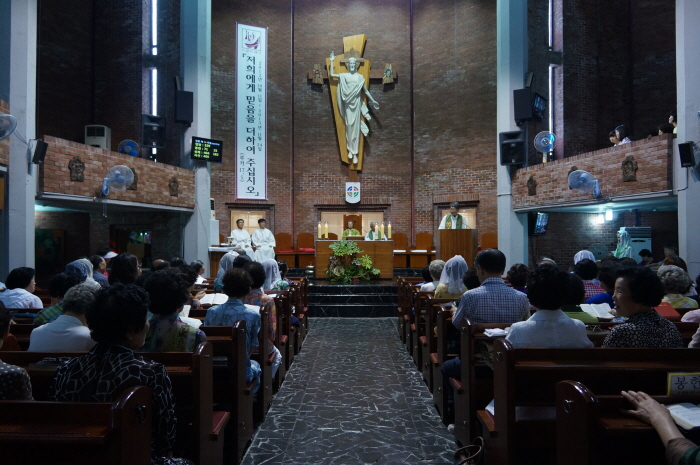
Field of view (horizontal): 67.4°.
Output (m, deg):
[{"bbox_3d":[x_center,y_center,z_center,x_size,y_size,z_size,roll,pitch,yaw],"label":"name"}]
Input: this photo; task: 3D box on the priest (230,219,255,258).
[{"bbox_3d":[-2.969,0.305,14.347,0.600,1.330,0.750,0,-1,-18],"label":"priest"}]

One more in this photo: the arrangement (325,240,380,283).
[{"bbox_3d":[0.061,0.683,12.690,1.300,0.960,0.850,0,-1,0],"label":"arrangement"}]

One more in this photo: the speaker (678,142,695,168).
[{"bbox_3d":[4.820,-1.101,7.500,0.170,0.340,0.180,-19,12,-41],"label":"speaker"}]

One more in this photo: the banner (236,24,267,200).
[{"bbox_3d":[-2.831,-3.477,15.170,0.900,5.020,0.030,1,-1,-25],"label":"banner"}]

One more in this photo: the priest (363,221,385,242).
[{"bbox_3d":[0.677,0.333,14.496,0.600,1.280,0.750,0,-1,0],"label":"priest"}]

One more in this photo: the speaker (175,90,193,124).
[{"bbox_3d":[-3.803,-2.872,12.000,0.360,0.660,0.280,0,3,-25],"label":"speaker"}]

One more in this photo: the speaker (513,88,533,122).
[{"bbox_3d":[3.839,-2.851,11.707,0.380,0.640,0.380,0,7,20],"label":"speaker"}]

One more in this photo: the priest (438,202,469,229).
[{"bbox_3d":[2.408,0.146,12.199,0.620,1.700,0.450,0,-1,5],"label":"priest"}]

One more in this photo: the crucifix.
[{"bbox_3d":[0.045,-3.772,15.700,2.660,4.250,0.600,0,-1,0],"label":"crucifix"}]

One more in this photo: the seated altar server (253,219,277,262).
[{"bbox_3d":[-2.448,0.334,14.996,0.640,1.430,0.780,0,-1,-6],"label":"seated altar server"}]

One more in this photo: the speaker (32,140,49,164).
[{"bbox_3d":[-4.338,-1.125,7.373,0.145,0.310,0.145,17,9,37],"label":"speaker"}]

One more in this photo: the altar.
[{"bbox_3d":[0.113,0.696,13.670,1.990,0.970,0.880,0,-1,0],"label":"altar"}]

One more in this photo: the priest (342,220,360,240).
[{"bbox_3d":[0.028,0.330,14.596,0.580,1.290,0.750,0,-1,0],"label":"priest"}]

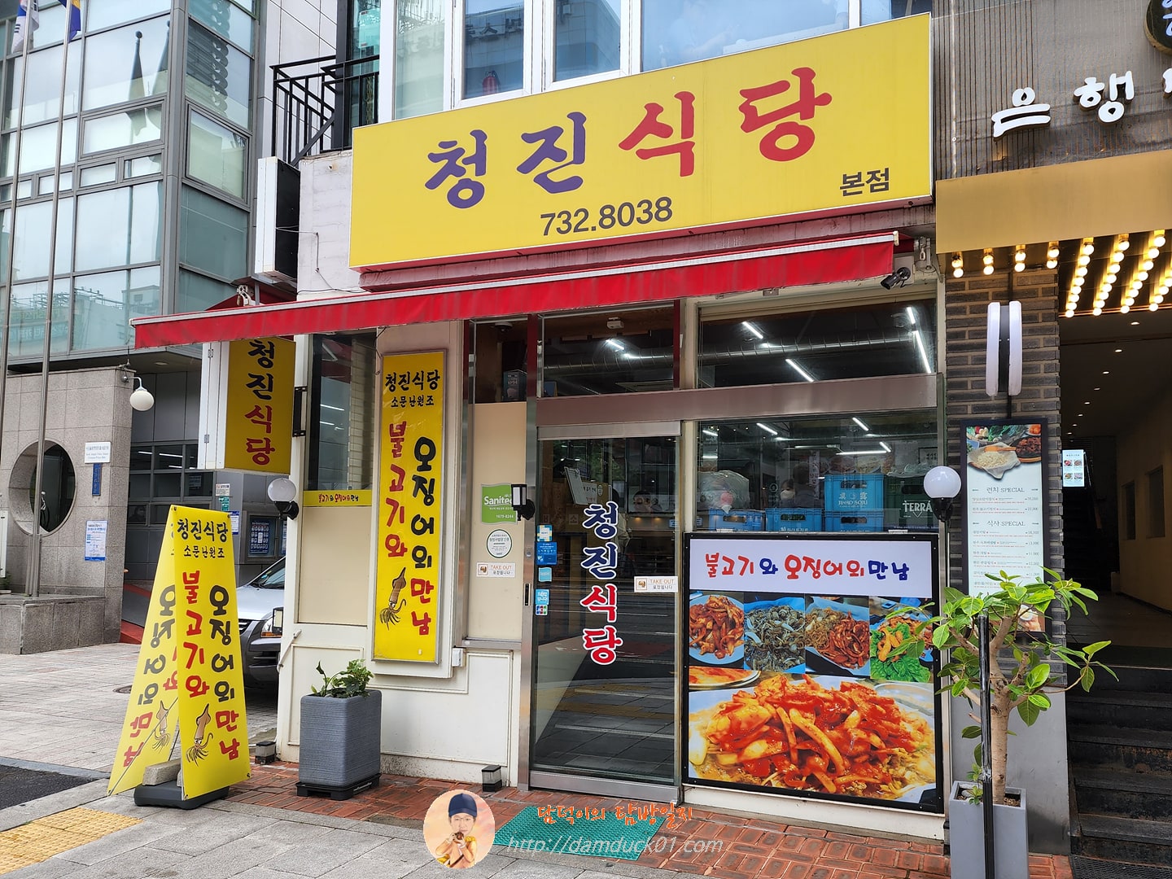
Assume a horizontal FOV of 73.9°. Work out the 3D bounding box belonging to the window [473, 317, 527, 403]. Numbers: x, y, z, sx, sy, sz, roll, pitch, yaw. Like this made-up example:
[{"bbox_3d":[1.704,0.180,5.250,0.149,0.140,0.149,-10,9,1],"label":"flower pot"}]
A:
[{"bbox_3d":[-0.599,-0.555,5.457,0.399,0.600,0.050,-2,-7,20],"label":"window"}]

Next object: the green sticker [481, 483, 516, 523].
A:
[{"bbox_3d":[-0.596,0.443,5.344,0.269,0.270,0.010,-2,-7,20],"label":"green sticker"}]

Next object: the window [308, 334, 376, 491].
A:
[{"bbox_3d":[-1.864,-0.229,5.901,0.617,1.242,0.060,-2,-7,20],"label":"window"}]

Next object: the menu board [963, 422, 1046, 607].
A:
[{"bbox_3d":[2.312,0.471,4.275,0.418,1.169,0.050,-2,-7,20],"label":"menu board"}]

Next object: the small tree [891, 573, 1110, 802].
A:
[{"bbox_3d":[1.802,1.054,3.350,0.820,1.000,0.750,-2,-5,19],"label":"small tree"}]

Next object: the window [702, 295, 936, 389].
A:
[{"bbox_3d":[1.294,-0.556,4.470,1.336,0.477,0.070,-2,-5,19],"label":"window"}]

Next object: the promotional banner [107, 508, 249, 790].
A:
[{"bbox_3d":[-2.548,1.299,4.940,0.550,1.770,0.580,-2,-5,12],"label":"promotional banner"}]

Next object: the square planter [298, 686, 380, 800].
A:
[{"bbox_3d":[-1.515,1.854,4.818,0.340,0.575,0.345,-2,-5,20],"label":"square planter"}]

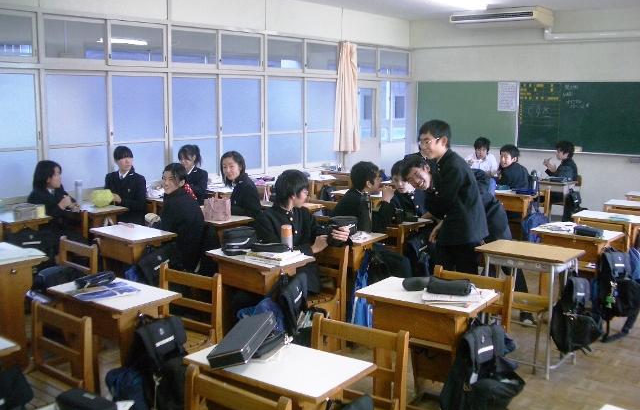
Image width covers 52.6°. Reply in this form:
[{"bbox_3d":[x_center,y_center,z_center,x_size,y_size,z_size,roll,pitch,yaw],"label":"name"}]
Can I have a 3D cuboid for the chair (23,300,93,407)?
[{"bbox_3d":[-1.286,0.882,2.851,0.450,0.768,0.430,6,11,35],"label":"chair"}]

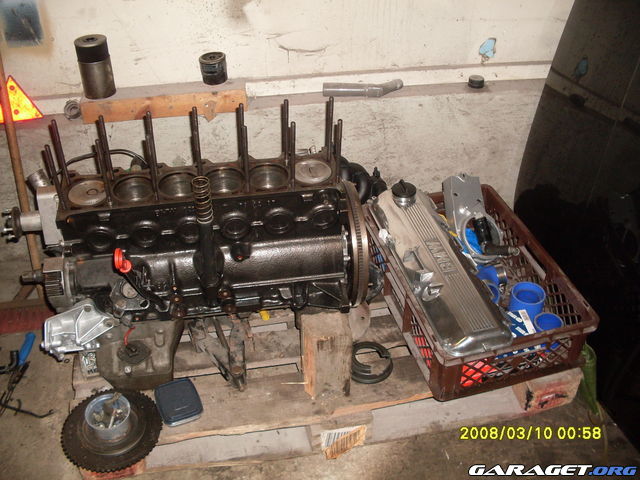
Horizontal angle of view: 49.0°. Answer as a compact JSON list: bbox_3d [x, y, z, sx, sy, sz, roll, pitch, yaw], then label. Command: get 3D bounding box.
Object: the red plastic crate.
[{"bbox_3d":[0.389,0.110,1.863,0.397,0.159,0.592,-11,41,-11],"label":"red plastic crate"}]

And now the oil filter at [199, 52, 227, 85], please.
[{"bbox_3d":[-0.304,-0.488,2.009,0.075,0.069,0.075,-7,39,-7],"label":"oil filter"}]

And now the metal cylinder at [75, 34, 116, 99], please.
[{"bbox_3d":[-0.611,-0.473,1.920,0.082,0.152,0.082,-7,40,-8],"label":"metal cylinder"}]

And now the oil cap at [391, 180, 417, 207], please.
[{"bbox_3d":[0.222,-0.124,1.870,0.060,0.040,0.060,-1,39,0],"label":"oil cap"}]

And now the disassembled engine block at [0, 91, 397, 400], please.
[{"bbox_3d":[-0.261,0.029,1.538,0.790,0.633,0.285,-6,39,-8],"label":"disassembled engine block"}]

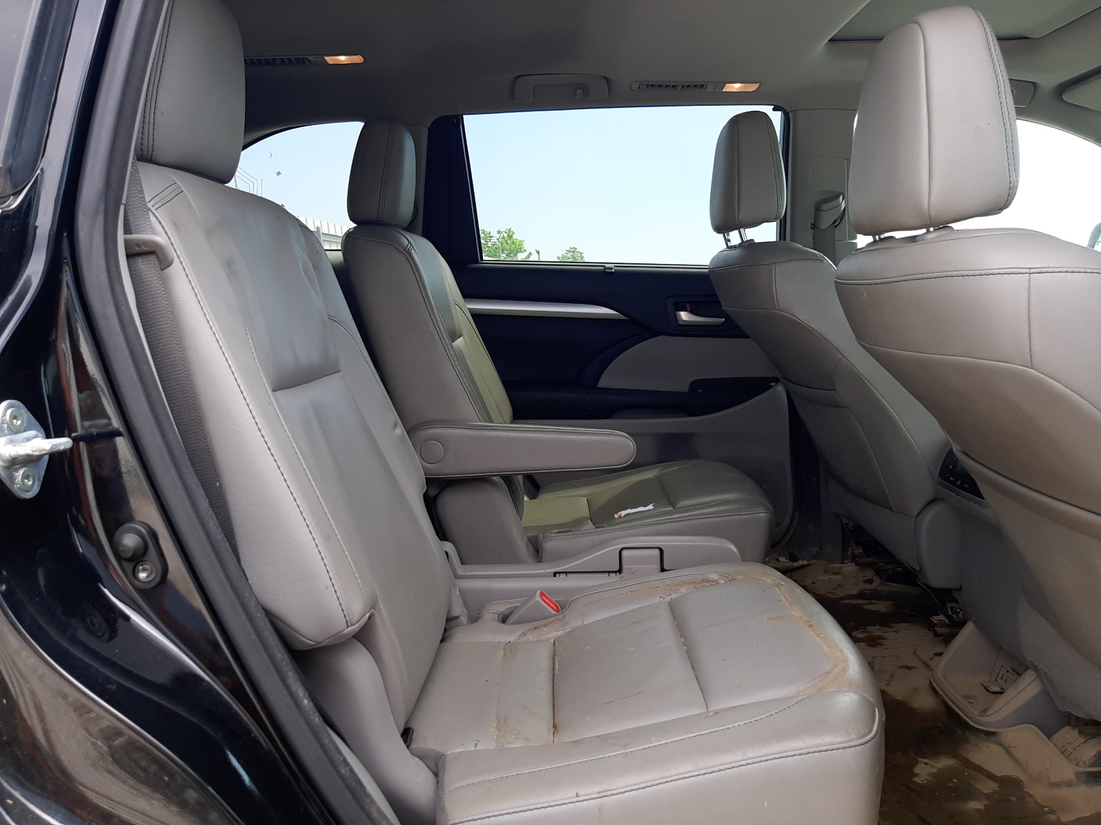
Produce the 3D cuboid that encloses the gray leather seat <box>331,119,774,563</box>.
[{"bbox_3d":[0.046,-0.114,1.871,0.890,1.040,0.560,0,10,-1],"label":"gray leather seat"}]

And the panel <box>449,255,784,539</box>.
[{"bbox_3d":[0.180,-0.030,2.223,0.940,0.740,0.140,0,10,-1],"label":"panel"}]

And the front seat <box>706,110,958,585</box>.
[{"bbox_3d":[0.796,-0.110,1.891,0.920,1.070,0.540,0,10,-1],"label":"front seat"}]

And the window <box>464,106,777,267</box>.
[{"bbox_3d":[0.201,-0.573,2.124,0.800,0.400,0.050,0,30,-1],"label":"window"}]

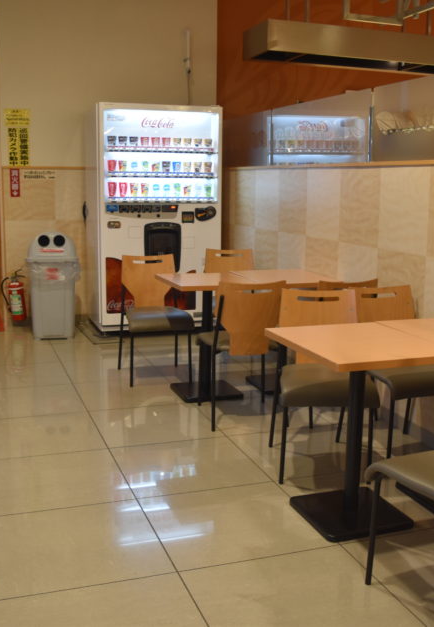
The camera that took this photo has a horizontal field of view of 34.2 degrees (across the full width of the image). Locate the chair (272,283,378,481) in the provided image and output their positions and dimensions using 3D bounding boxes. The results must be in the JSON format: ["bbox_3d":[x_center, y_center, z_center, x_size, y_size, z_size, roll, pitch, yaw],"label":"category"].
[{"bbox_3d":[0.481,0.307,3.220,0.420,0.775,0.530,0,10,-7],"label":"chair"}]

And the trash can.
[{"bbox_3d":[-1.387,-0.249,5.917,0.420,0.870,0.420,-2,10,-17],"label":"trash can"}]

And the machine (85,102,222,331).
[{"bbox_3d":[-0.551,-0.777,5.946,1.000,1.840,0.620,-3,11,-20],"label":"machine"}]

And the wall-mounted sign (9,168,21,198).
[{"bbox_3d":[-1.747,-1.129,6.116,0.086,0.240,0.010,-3,11,-20],"label":"wall-mounted sign"}]

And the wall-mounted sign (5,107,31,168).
[{"bbox_3d":[-1.612,-1.428,5.720,0.205,0.475,0.015,-3,11,-20],"label":"wall-mounted sign"}]

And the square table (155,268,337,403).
[{"bbox_3d":[0.169,0.131,4.392,0.985,0.705,0.620,-3,11,-20],"label":"square table"}]

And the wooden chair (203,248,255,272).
[{"bbox_3d":[0.103,-0.053,5.041,0.430,0.770,0.520,0,11,-5],"label":"wooden chair"}]

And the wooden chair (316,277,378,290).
[{"bbox_3d":[0.617,0.166,4.032,0.420,0.775,0.520,-2,11,-18],"label":"wooden chair"}]

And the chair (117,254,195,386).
[{"bbox_3d":[-0.396,0.034,4.525,0.430,0.770,0.520,-2,11,-16],"label":"chair"}]

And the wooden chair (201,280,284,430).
[{"bbox_3d":[0.139,0.180,3.791,0.430,0.770,0.520,-1,11,-11],"label":"wooden chair"}]

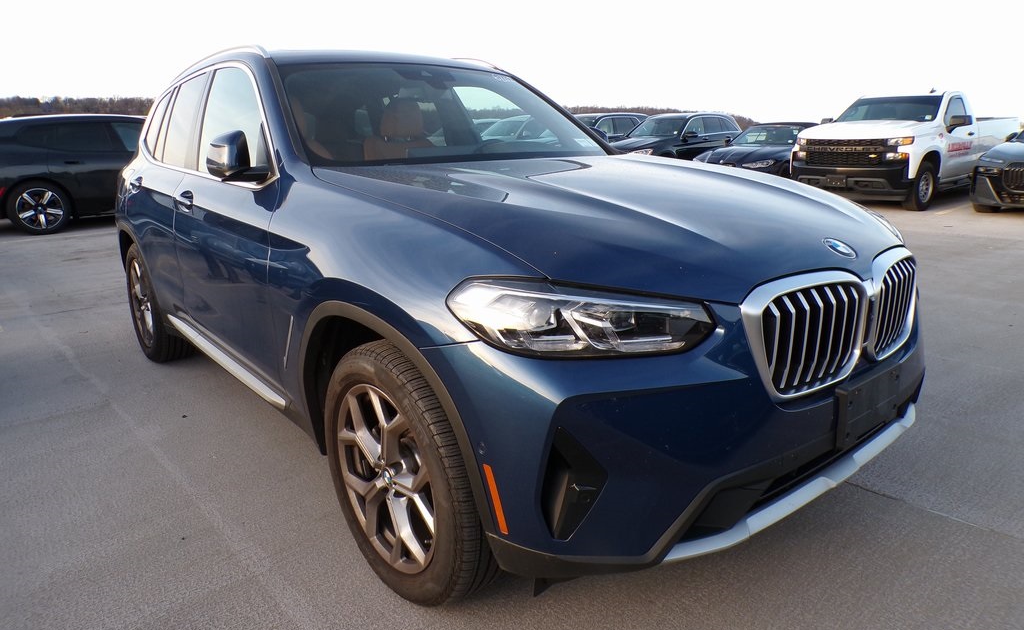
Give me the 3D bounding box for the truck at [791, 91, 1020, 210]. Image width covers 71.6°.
[{"bbox_3d":[7.380,-3.108,13.150,5.800,1.920,2.080,-13,18,-40],"label":"truck"}]

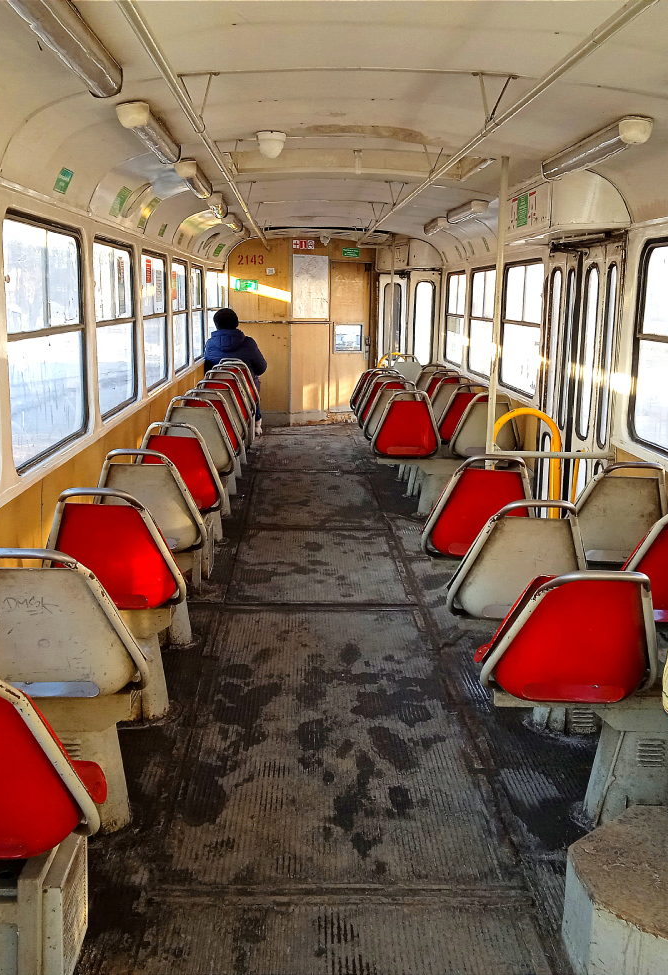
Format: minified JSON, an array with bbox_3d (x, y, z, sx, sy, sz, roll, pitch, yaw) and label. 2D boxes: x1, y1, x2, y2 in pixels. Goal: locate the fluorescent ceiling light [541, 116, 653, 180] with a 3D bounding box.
[{"bbox_3d":[0.953,-1.234,3.906,0.115,0.092,1.030,1,10,-2],"label":"fluorescent ceiling light"}]

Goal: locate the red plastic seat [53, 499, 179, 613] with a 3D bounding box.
[{"bbox_3d":[-0.677,0.176,3.367,0.410,0.370,0.490,1,10,-2],"label":"red plastic seat"}]

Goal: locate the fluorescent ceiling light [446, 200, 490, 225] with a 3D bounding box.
[{"bbox_3d":[0.844,-1.748,6.712,0.115,0.092,1.000,1,10,-2],"label":"fluorescent ceiling light"}]

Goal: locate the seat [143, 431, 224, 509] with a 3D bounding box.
[{"bbox_3d":[-0.726,-0.101,4.876,0.410,0.370,0.490,1,10,-2],"label":"seat"}]

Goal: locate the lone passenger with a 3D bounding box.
[{"bbox_3d":[-0.951,-1.096,10.225,0.570,1.279,0.880,1,10,-2],"label":"lone passenger"}]

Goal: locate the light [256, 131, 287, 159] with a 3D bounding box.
[{"bbox_3d":[-0.252,-1.380,4.234,0.127,0.110,0.127,1,10,-2],"label":"light"}]

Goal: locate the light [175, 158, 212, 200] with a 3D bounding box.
[{"bbox_3d":[-0.676,-1.496,5.143,0.115,0.092,1.000,1,10,-2],"label":"light"}]

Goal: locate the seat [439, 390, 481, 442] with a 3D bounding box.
[{"bbox_3d":[0.962,-0.540,7.670,0.420,0.390,0.440,1,10,-2],"label":"seat"}]

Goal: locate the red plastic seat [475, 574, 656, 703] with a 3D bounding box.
[{"bbox_3d":[0.569,0.327,2.671,0.410,0.370,0.520,1,10,-2],"label":"red plastic seat"}]

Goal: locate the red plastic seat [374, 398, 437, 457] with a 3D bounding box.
[{"bbox_3d":[0.464,-0.408,6.882,0.420,0.390,0.440,1,10,-2],"label":"red plastic seat"}]

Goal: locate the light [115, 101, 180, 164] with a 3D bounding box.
[{"bbox_3d":[-0.629,-1.214,3.632,0.105,0.085,0.970,-7,11,-1],"label":"light"}]

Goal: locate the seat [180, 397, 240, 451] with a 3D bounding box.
[{"bbox_3d":[-0.779,-0.397,6.488,0.410,0.370,0.490,1,10,-2],"label":"seat"}]

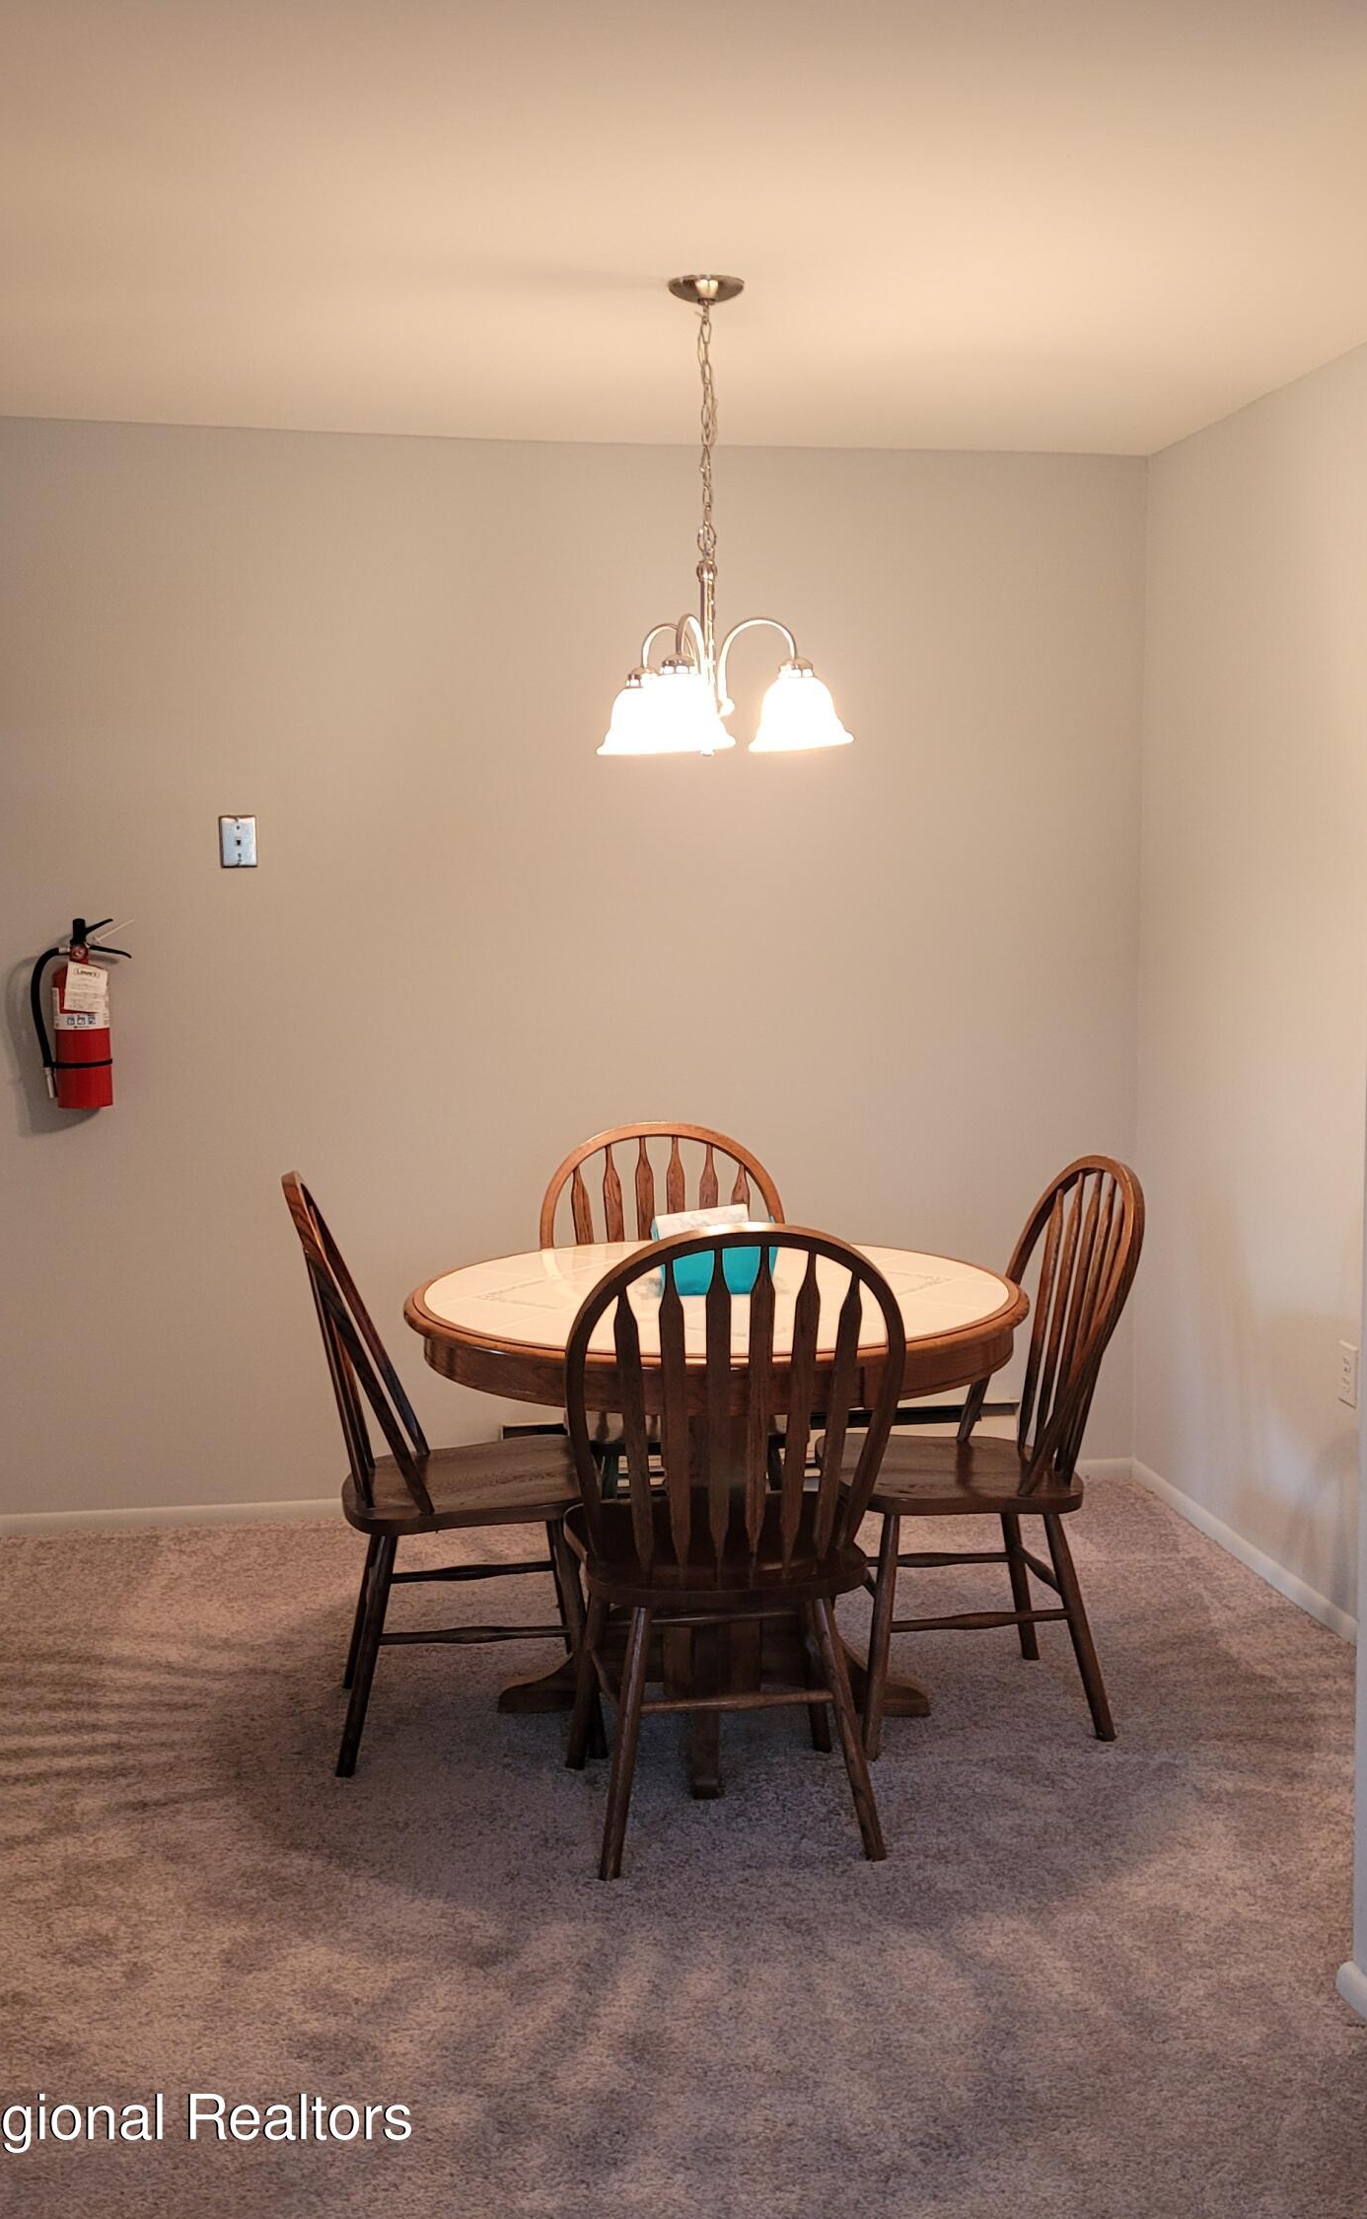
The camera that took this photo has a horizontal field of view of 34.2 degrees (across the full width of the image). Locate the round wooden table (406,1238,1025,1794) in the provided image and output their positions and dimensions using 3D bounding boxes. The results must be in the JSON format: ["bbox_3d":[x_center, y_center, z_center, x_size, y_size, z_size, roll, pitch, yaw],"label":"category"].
[{"bbox_3d":[0.052,0.677,3.859,1.060,0.760,1.060,0,5,0],"label":"round wooden table"}]

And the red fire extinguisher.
[{"bbox_3d":[-1.329,-0.211,4.901,0.215,0.430,0.140,-1,6,-9],"label":"red fire extinguisher"}]

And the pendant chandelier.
[{"bbox_3d":[0.070,-0.994,3.740,0.450,0.790,0.450,-1,6,-9],"label":"pendant chandelier"}]

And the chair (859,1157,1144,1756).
[{"bbox_3d":[0.487,0.569,3.880,0.540,0.968,0.480,-1,6,-9],"label":"chair"}]

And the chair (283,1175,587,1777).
[{"bbox_3d":[-0.397,0.580,3.802,0.540,0.968,0.480,-1,6,-9],"label":"chair"}]

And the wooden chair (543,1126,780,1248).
[{"bbox_3d":[-0.007,0.535,4.233,0.480,0.968,0.540,-1,6,-9],"label":"wooden chair"}]

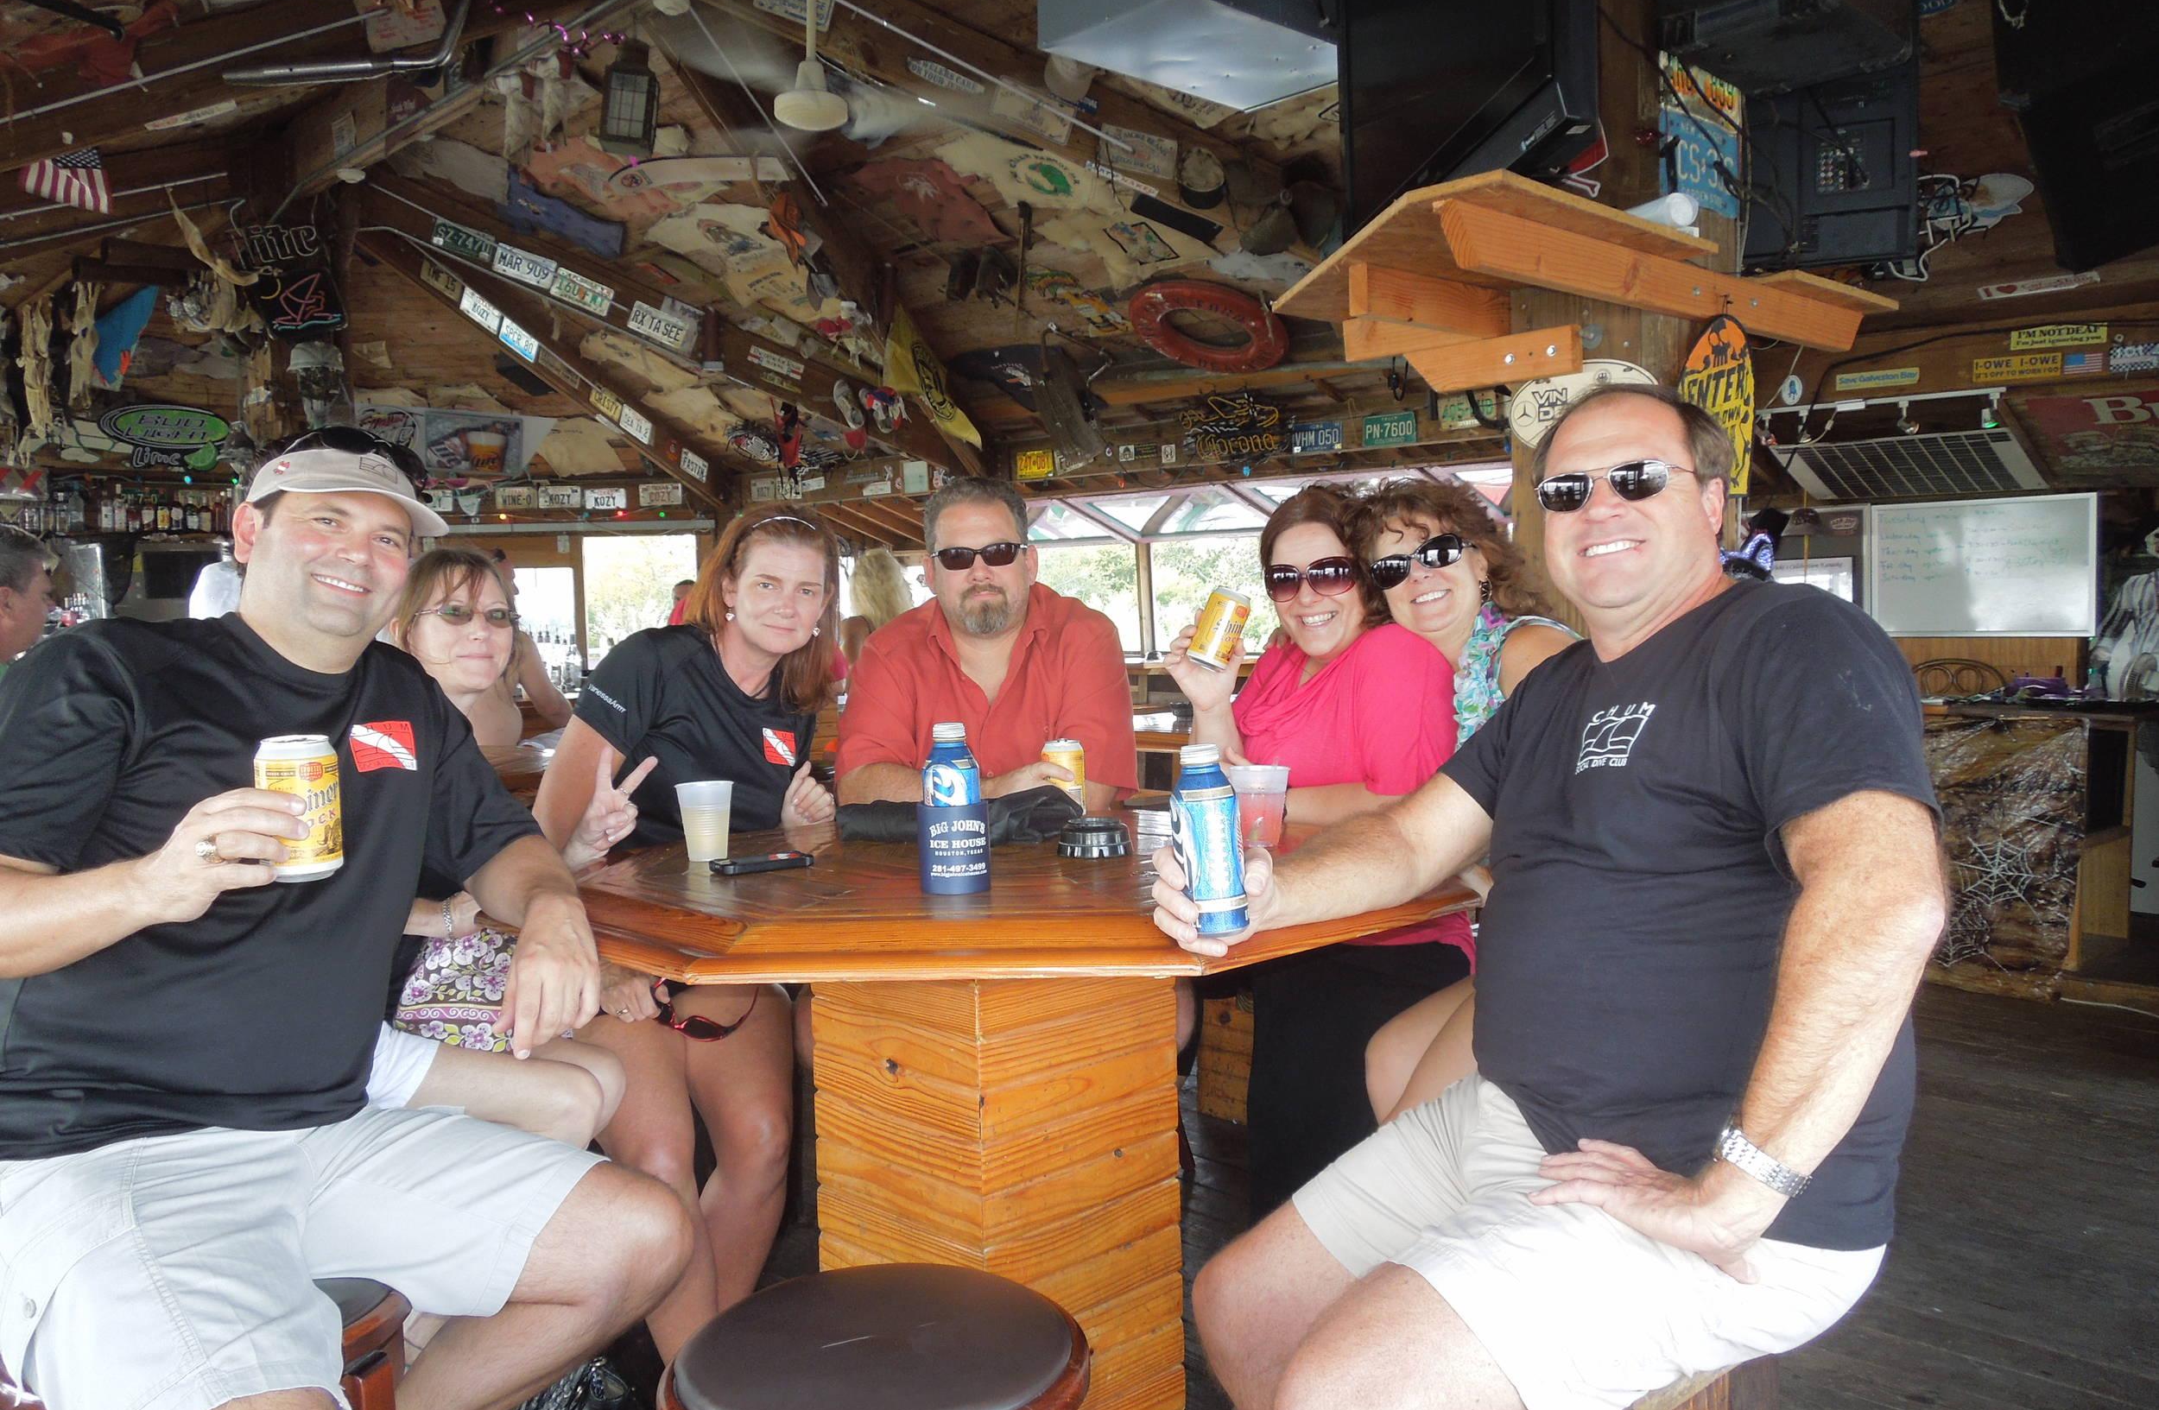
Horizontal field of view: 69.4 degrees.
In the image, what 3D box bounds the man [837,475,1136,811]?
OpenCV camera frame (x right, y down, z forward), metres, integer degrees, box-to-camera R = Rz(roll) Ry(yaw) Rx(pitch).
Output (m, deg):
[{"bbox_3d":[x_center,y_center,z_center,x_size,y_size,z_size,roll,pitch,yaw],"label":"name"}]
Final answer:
[{"bbox_3d":[-0.150,0.305,2.542,0.540,1.360,0.720,-1,3,-2],"label":"man"}]

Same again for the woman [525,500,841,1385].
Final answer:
[{"bbox_3d":[-0.544,0.382,2.195,0.500,1.340,0.720,-3,4,-27],"label":"woman"}]

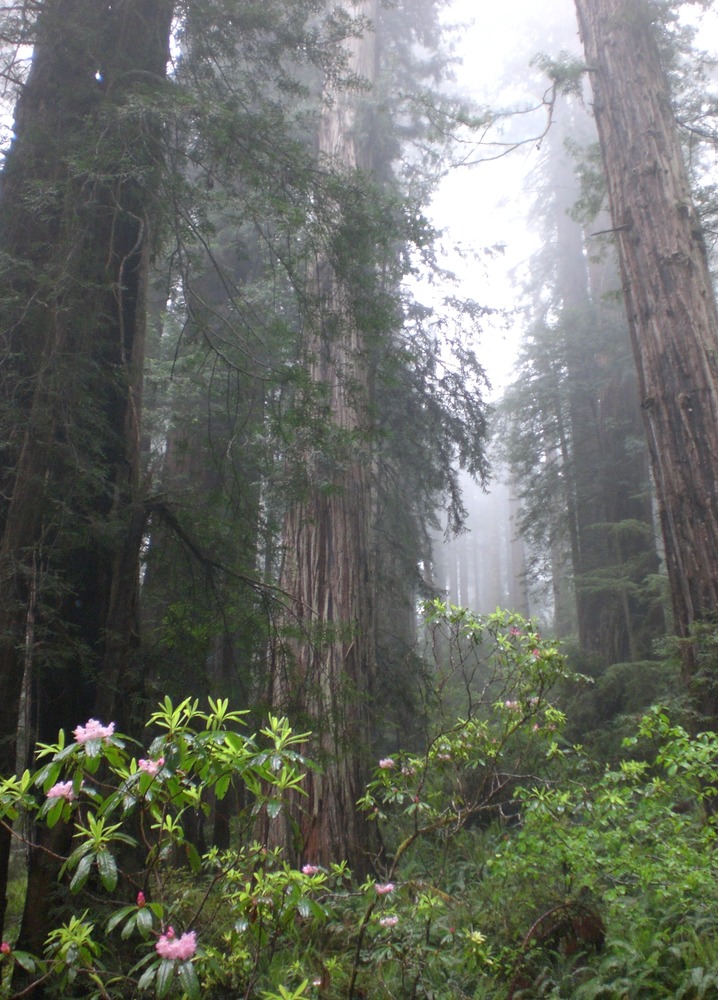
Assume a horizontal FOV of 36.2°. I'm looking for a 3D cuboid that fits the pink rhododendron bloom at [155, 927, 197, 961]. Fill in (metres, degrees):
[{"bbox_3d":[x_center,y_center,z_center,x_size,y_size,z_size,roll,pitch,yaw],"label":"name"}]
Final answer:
[{"bbox_3d":[-0.585,1.414,3.500,0.135,0.108,0.130,-3,20,-11],"label":"pink rhododendron bloom"}]

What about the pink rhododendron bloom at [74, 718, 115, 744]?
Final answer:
[{"bbox_3d":[-0.867,0.761,3.600,0.132,0.090,0.125,-4,21,-14],"label":"pink rhododendron bloom"}]

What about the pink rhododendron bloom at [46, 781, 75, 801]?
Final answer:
[{"bbox_3d":[-0.989,0.966,3.650,0.100,0.072,0.100,-5,21,-16],"label":"pink rhododendron bloom"}]

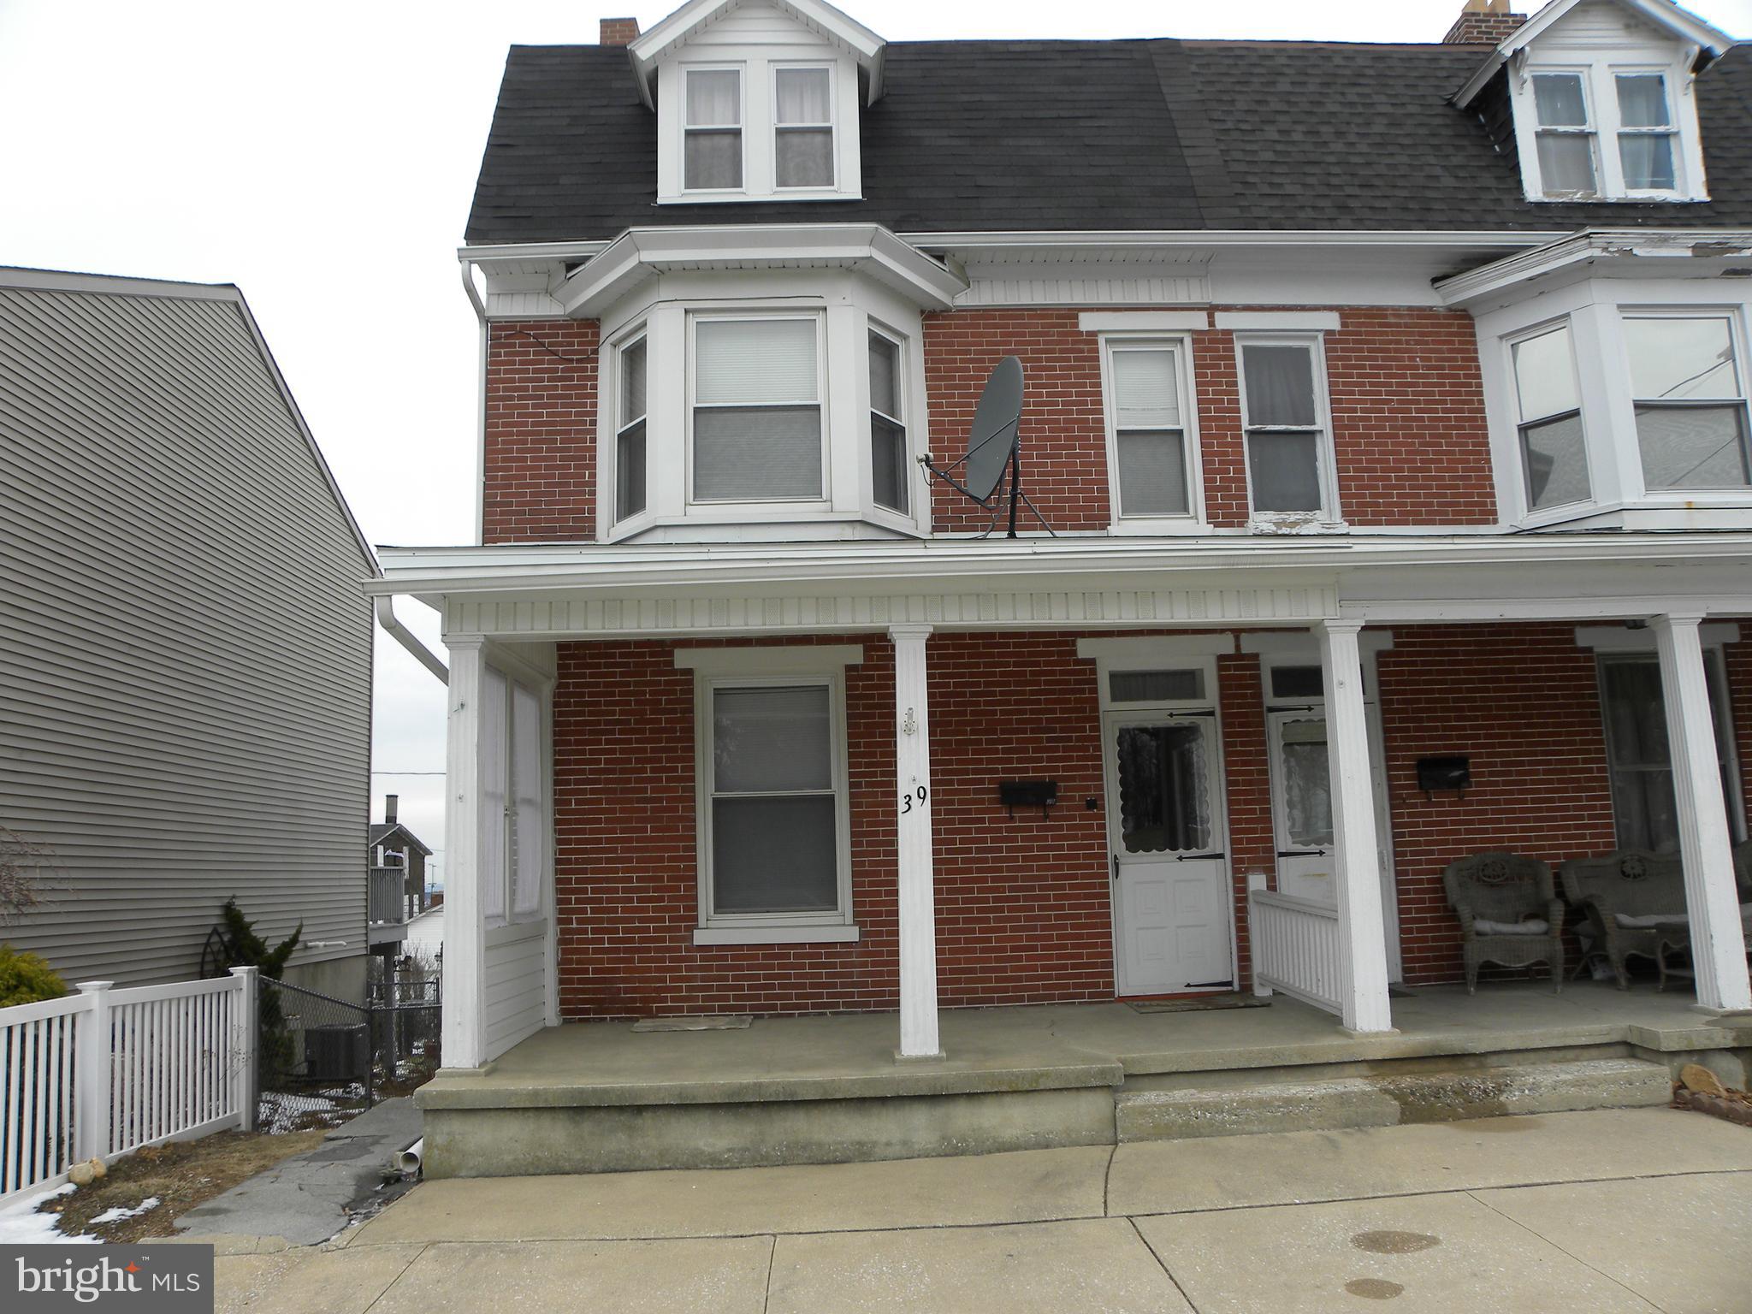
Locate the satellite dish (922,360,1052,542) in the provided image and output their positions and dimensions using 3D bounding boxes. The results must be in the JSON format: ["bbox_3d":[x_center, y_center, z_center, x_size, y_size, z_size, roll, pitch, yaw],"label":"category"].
[{"bbox_3d":[0.721,-1.407,8.748,0.909,1.265,0.909,1,-9,-18],"label":"satellite dish"}]

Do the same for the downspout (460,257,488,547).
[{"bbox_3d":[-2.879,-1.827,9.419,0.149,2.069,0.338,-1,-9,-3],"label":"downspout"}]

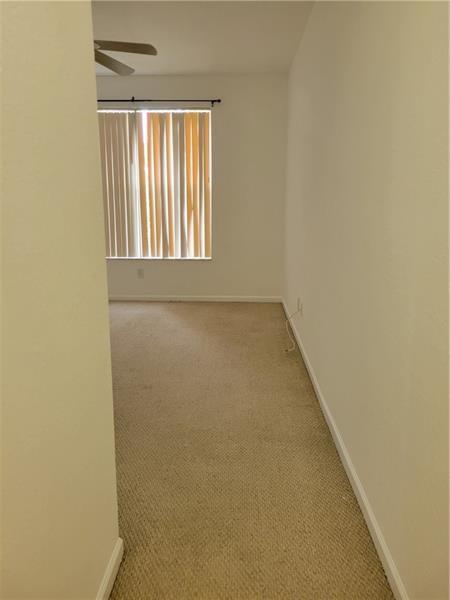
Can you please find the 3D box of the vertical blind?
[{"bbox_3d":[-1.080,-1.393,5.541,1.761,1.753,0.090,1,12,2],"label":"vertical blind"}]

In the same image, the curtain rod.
[{"bbox_3d":[-1.067,-2.311,5.259,2.016,0.090,0.100,1,12,2],"label":"curtain rod"}]

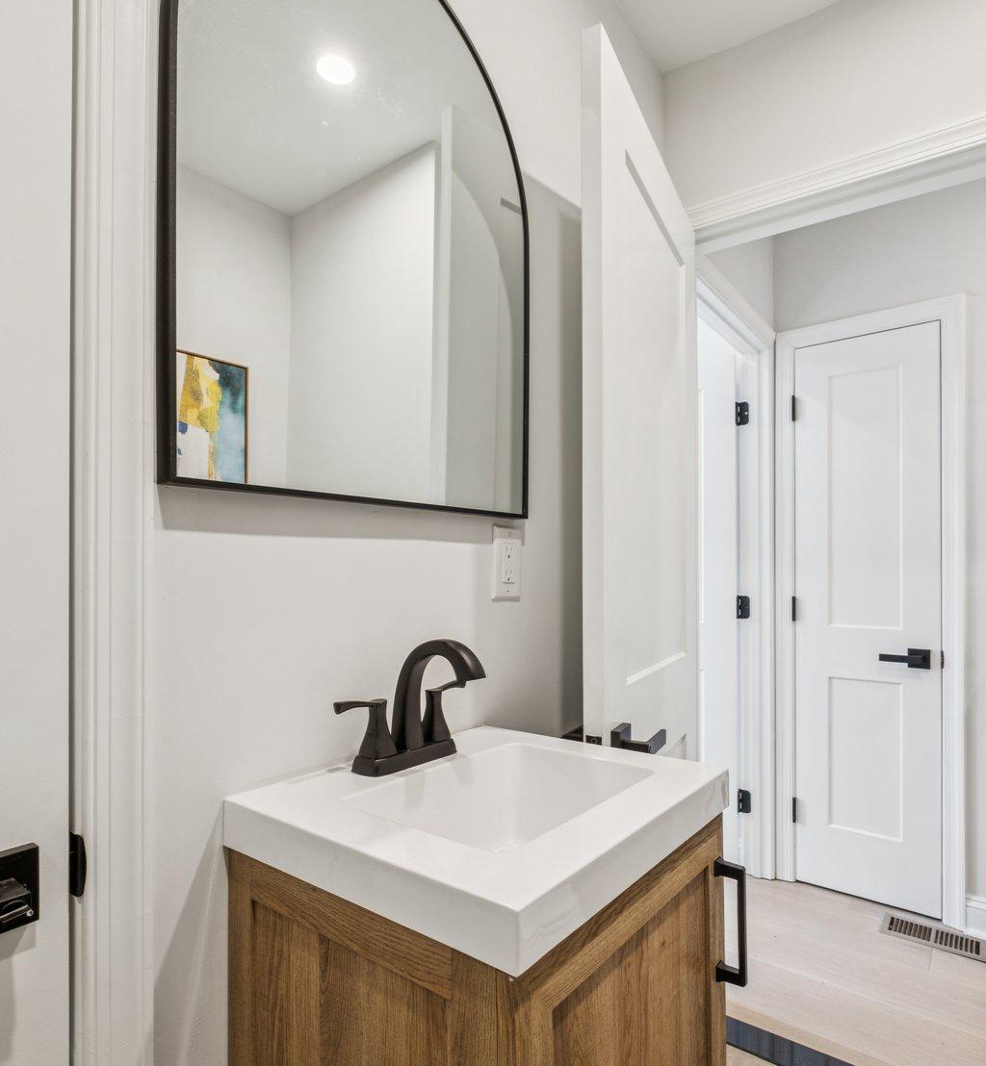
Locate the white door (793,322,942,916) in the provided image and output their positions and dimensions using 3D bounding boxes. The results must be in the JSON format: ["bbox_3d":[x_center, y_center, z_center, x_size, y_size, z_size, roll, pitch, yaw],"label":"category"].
[{"bbox_3d":[1.364,0.294,2.260,0.465,2.040,0.042,-1,-2,38],"label":"white door"}]

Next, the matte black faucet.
[{"bbox_3d":[-0.082,0.239,0.899,0.162,0.178,0.258,-1,-2,38],"label":"matte black faucet"}]

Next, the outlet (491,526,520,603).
[{"bbox_3d":[0.025,0.059,1.192,0.012,0.131,0.084,-1,-2,38],"label":"outlet"}]

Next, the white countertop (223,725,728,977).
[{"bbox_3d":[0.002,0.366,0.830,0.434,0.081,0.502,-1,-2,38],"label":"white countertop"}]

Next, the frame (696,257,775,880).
[{"bbox_3d":[0.797,0.255,2.119,0.121,2.116,0.889,-1,-2,38],"label":"frame"}]

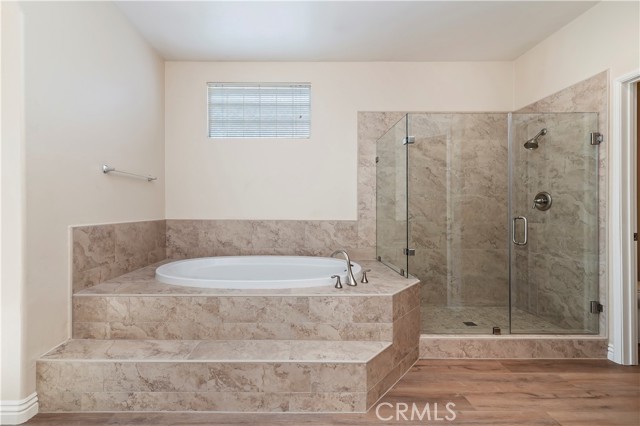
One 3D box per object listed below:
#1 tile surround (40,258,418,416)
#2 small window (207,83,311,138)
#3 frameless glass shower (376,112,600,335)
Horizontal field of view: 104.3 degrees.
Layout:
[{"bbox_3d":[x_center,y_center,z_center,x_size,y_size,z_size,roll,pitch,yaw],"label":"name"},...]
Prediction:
[{"bbox_3d":[-0.433,0.837,2.135,2.460,0.587,1.450,0,0,0],"label":"tile surround"},{"bbox_3d":[-0.706,-1.179,2.870,1.190,0.640,0.100,0,0,0],"label":"small window"},{"bbox_3d":[1.460,0.084,2.430,1.585,1.790,0.870,0,0,0],"label":"frameless glass shower"}]

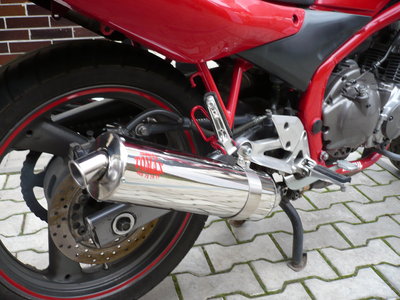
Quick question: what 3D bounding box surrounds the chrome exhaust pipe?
[{"bbox_3d":[-0.029,0.062,0.772,0.450,0.112,0.112,16,8,-43],"label":"chrome exhaust pipe"}]

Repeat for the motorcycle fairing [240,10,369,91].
[{"bbox_3d":[0.265,-0.234,0.969,0.470,0.200,0.085,-16,27,-32],"label":"motorcycle fairing"}]

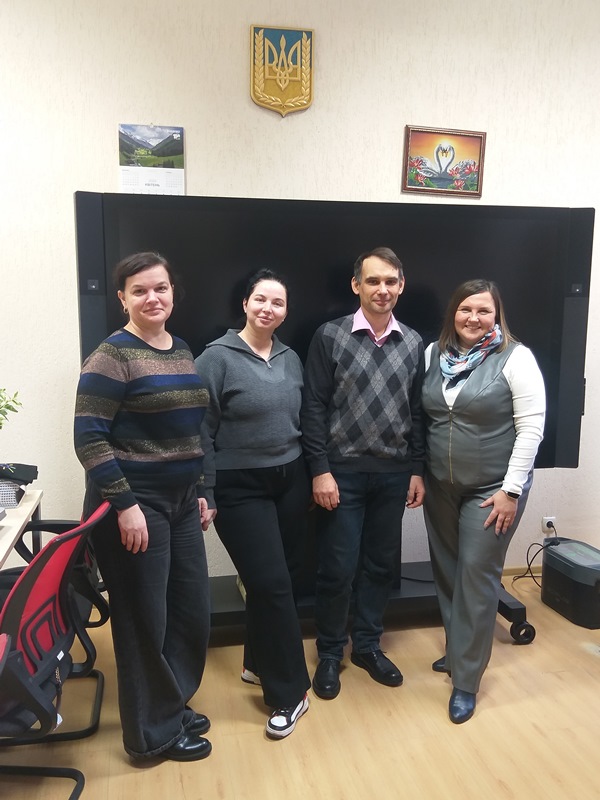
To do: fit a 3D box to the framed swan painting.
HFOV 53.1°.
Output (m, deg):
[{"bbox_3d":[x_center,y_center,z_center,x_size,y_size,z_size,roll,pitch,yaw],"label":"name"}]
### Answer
[{"bbox_3d":[0.743,-1.220,3.086,0.425,0.330,0.030,1,7,-10],"label":"framed swan painting"}]

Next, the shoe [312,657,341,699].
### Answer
[{"bbox_3d":[0.114,1.096,2.491,0.110,0.110,0.285,1,8,5],"label":"shoe"}]

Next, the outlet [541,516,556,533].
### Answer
[{"bbox_3d":[1.435,0.717,3.460,0.080,0.080,0.035,-1,8,-9],"label":"outlet"}]

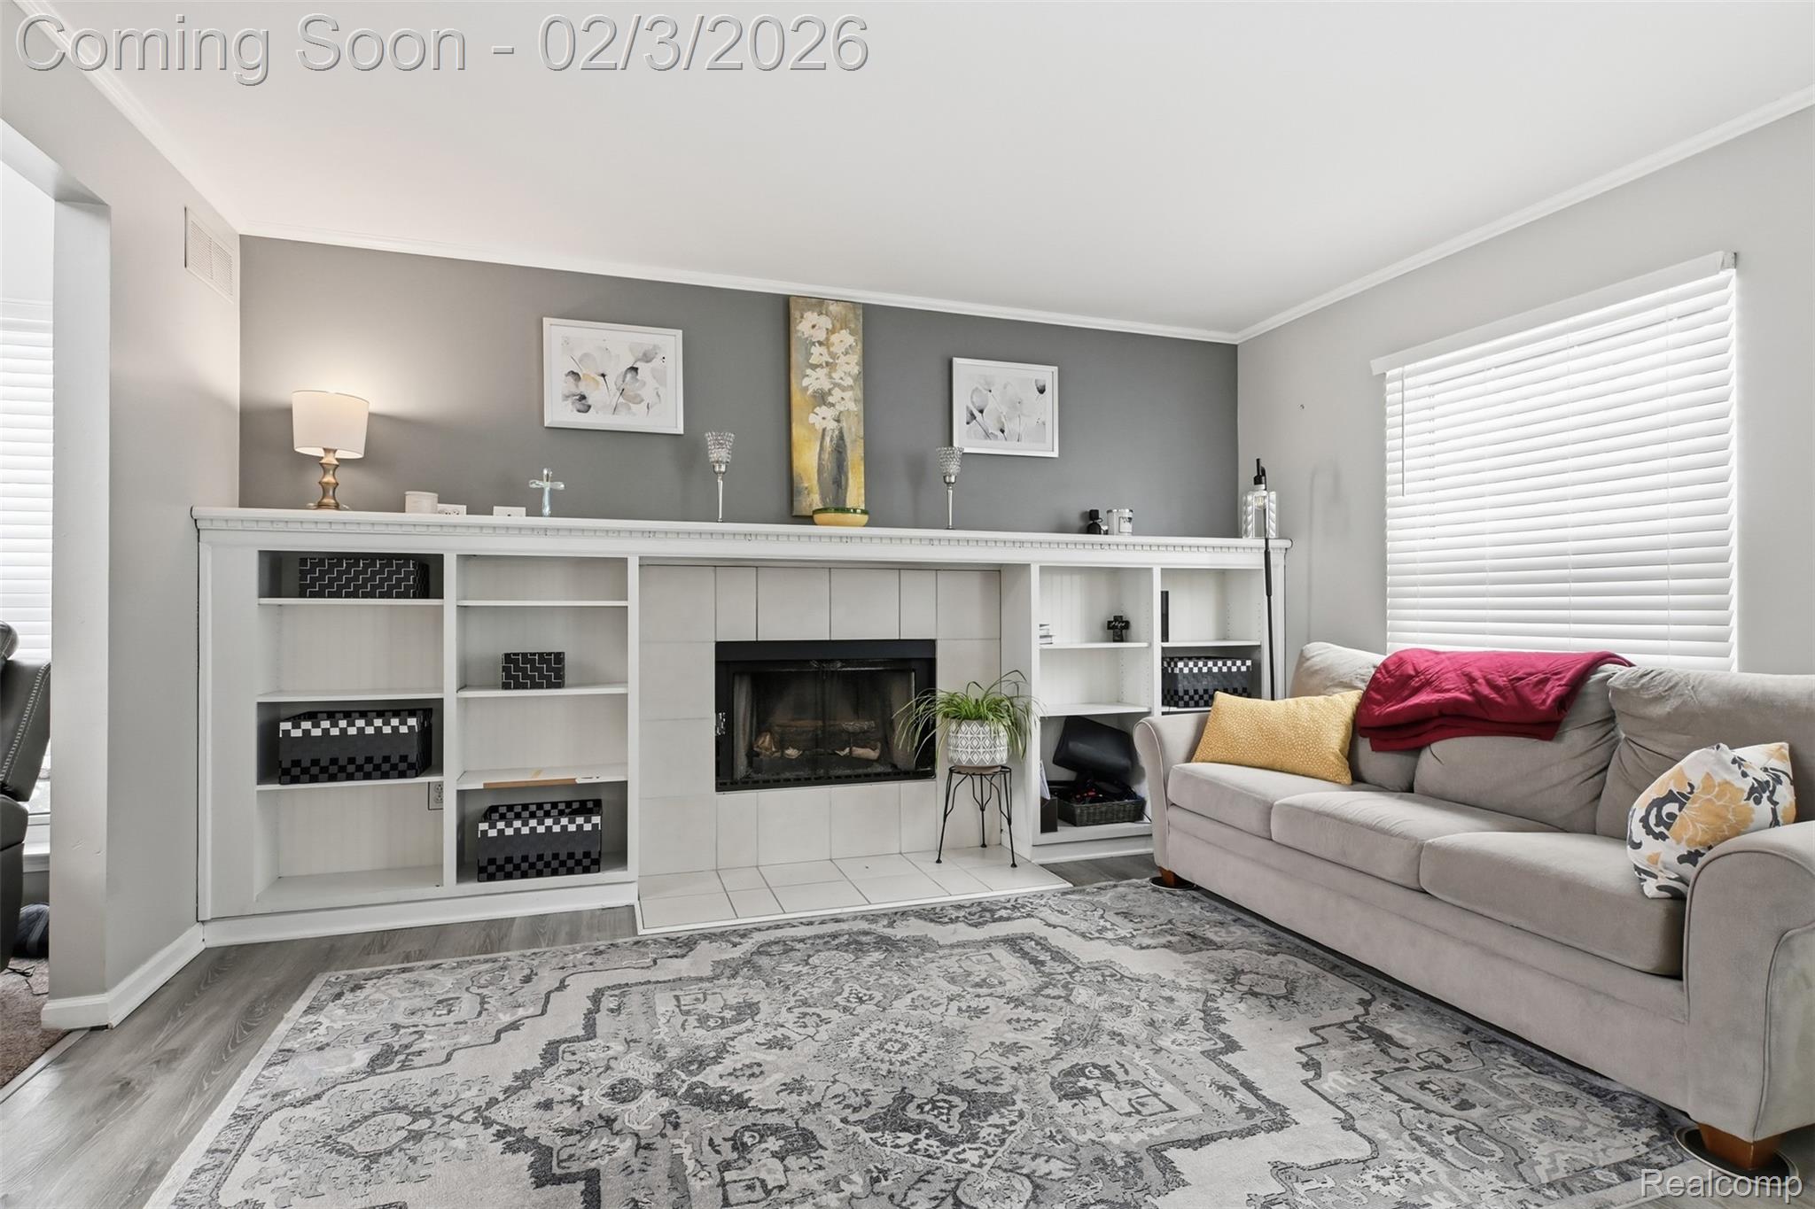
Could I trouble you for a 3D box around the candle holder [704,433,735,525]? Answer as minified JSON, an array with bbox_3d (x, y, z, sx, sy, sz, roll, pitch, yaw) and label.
[{"bbox_3d":[-0.722,-0.479,3.516,0.110,0.367,0.110,0,0,-18],"label":"candle holder"}]

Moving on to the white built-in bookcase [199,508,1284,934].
[{"bbox_3d":[-0.296,0.399,3.646,4.175,1.385,0.370,0,0,-18],"label":"white built-in bookcase"}]

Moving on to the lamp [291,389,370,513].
[{"bbox_3d":[-1.969,-0.497,3.100,0.224,0.399,0.224,0,0,-18],"label":"lamp"}]

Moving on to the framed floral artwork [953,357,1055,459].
[{"bbox_3d":[0.442,-0.877,4.076,0.511,0.415,0.022,0,0,-18],"label":"framed floral artwork"}]

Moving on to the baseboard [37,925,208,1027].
[{"bbox_3d":[-2.191,1.043,2.572,0.157,0.088,0.585,0,0,-18],"label":"baseboard"}]

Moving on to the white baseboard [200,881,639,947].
[{"bbox_3d":[-1.603,1.045,3.080,1.304,0.088,0.018,0,0,-18],"label":"white baseboard"}]

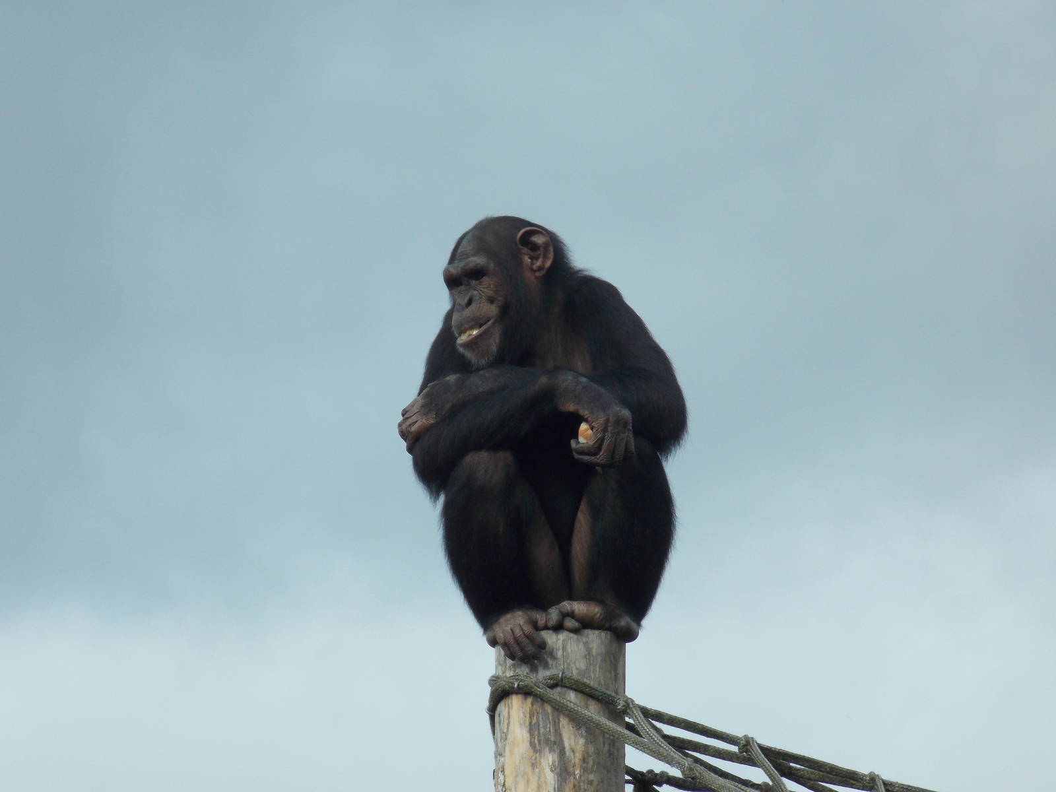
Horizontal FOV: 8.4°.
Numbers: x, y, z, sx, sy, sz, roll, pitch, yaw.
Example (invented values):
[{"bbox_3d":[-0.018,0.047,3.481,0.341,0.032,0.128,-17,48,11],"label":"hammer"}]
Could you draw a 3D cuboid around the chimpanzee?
[{"bbox_3d":[0.026,0.071,12.000,0.460,0.730,0.490,-4,-13,18],"label":"chimpanzee"}]

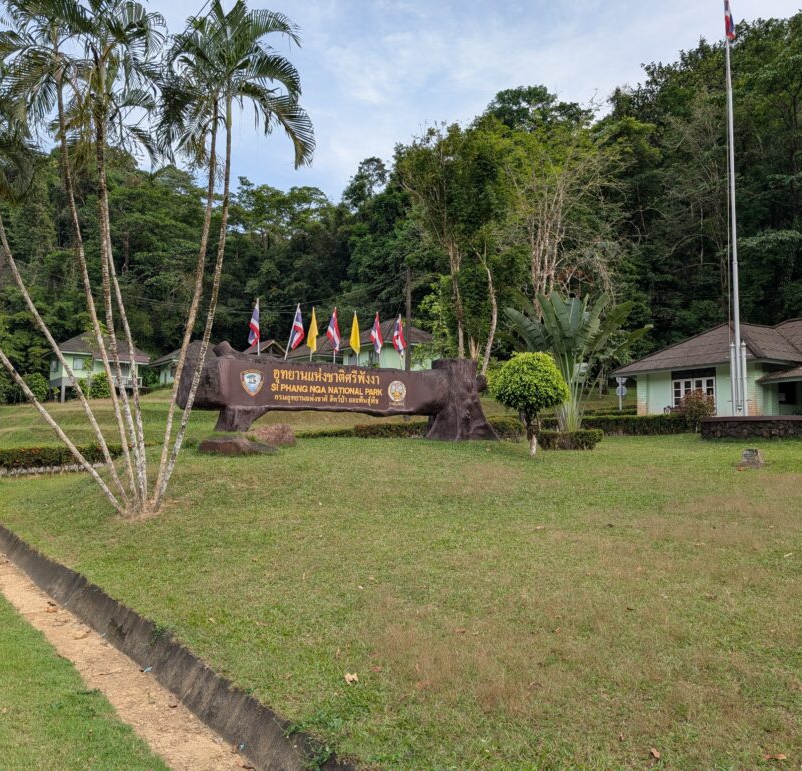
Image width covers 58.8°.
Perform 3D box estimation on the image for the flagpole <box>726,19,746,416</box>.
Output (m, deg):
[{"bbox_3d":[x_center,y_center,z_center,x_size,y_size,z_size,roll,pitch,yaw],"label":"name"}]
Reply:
[{"bbox_3d":[11.240,-6.097,24.020,0.240,14.282,0.240,0,-4,0],"label":"flagpole"}]

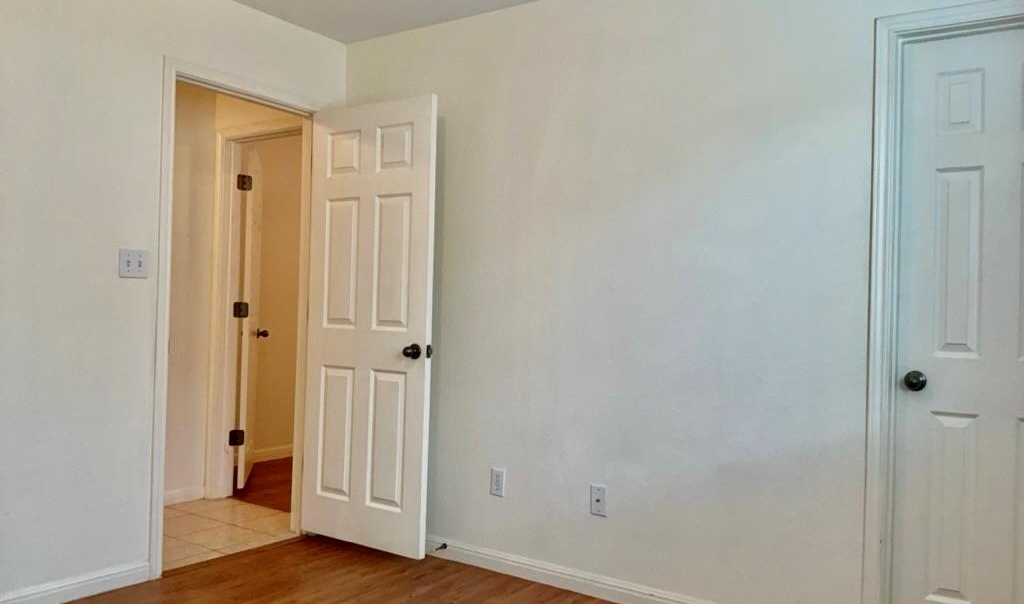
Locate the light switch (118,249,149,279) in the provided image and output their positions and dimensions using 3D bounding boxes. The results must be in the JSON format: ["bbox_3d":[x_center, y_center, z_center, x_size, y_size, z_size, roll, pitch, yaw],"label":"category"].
[{"bbox_3d":[-1.494,-0.150,3.151,0.015,0.114,0.116,1,-1,36],"label":"light switch"}]

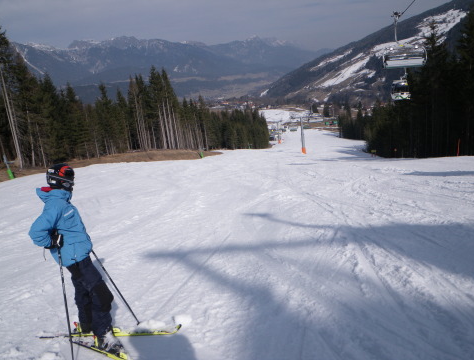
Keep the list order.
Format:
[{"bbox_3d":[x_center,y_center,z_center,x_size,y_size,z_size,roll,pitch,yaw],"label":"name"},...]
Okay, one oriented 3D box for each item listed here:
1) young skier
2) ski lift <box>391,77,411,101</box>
[{"bbox_3d":[-1.366,0.668,3.308,0.640,1.630,0.500,-6,12,-6],"label":"young skier"},{"bbox_3d":[18.640,-10.368,44.000,1.950,2.550,1.950,-5,12,-2],"label":"ski lift"}]

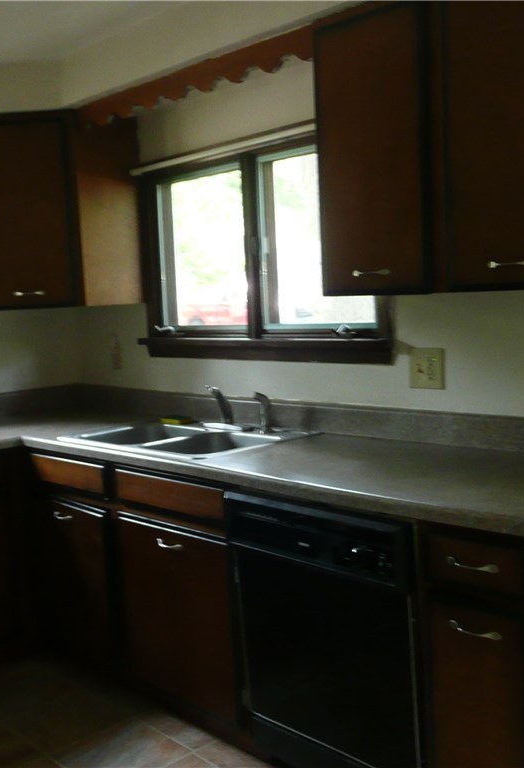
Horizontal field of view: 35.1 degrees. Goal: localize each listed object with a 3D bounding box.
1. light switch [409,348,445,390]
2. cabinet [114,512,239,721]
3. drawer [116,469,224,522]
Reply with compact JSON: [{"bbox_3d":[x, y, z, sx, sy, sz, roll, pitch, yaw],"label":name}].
[{"bbox_3d":[0.489,-0.046,2.475,0.008,0.118,0.118,-8,7,-44],"label":"light switch"},{"bbox_3d":[-0.051,0.655,2.657,0.610,0.543,0.530,-8,7,-44],"label":"cabinet"},{"bbox_3d":[-0.131,0.310,2.561,0.430,0.105,0.515,-8,7,-44],"label":"drawer"}]

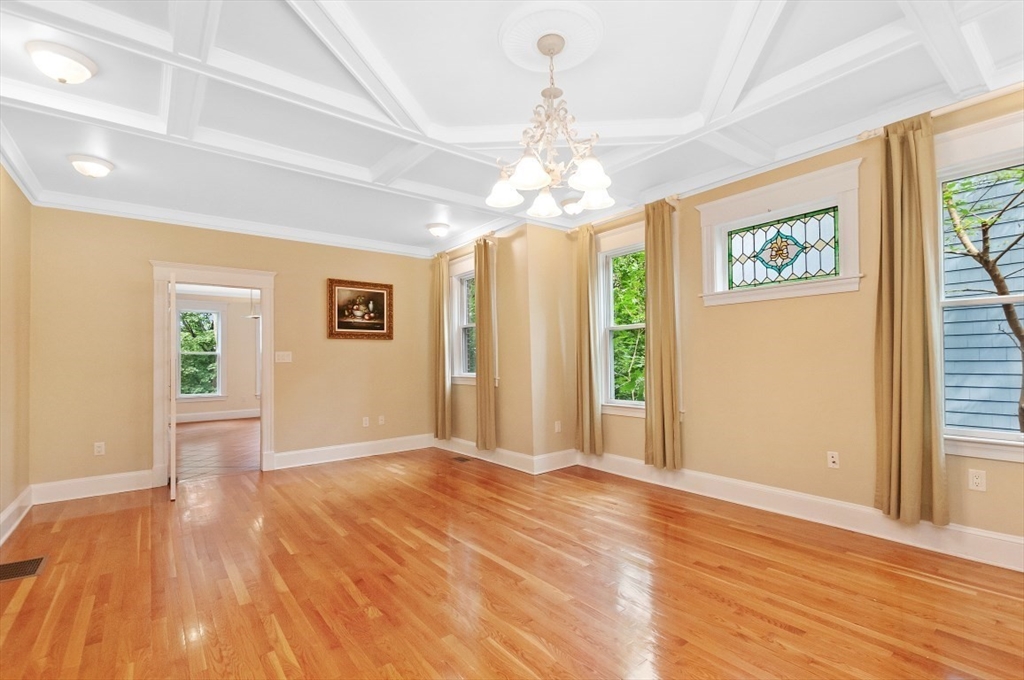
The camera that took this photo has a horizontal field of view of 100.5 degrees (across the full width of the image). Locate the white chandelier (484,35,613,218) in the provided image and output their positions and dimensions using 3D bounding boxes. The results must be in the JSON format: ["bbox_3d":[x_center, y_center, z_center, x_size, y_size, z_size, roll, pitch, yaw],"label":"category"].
[{"bbox_3d":[0.201,-1.094,2.122,0.640,0.775,0.640,-1,-2,0],"label":"white chandelier"}]

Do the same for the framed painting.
[{"bbox_3d":[-1.876,-0.371,5.392,0.819,0.735,0.047,0,-2,-40],"label":"framed painting"}]

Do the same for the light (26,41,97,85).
[{"bbox_3d":[-2.284,-1.378,2.172,0.270,0.116,0.270,1,-3,-39],"label":"light"}]

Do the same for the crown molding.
[{"bbox_3d":[-2.583,-1.216,4.802,3.833,0.113,0.105,0,-2,-40],"label":"crown molding"}]

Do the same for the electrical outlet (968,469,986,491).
[{"bbox_3d":[2.728,0.824,2.496,0.009,0.109,0.068,1,-3,-39],"label":"electrical outlet"}]

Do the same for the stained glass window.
[{"bbox_3d":[2.048,-0.669,3.250,0.042,0.493,0.761,0,-2,-40],"label":"stained glass window"}]

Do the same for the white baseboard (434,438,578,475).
[{"bbox_3d":[-0.182,1.313,5.314,0.630,0.189,2.121,0,-2,-40],"label":"white baseboard"}]

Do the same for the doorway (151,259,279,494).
[{"bbox_3d":[-3.189,0.345,4.618,1.135,2.288,0.160,1,-3,-39],"label":"doorway"}]

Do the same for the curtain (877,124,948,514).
[{"bbox_3d":[2.400,-0.132,2.615,0.126,2.420,0.326,0,-2,-40],"label":"curtain"}]

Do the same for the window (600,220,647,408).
[{"bbox_3d":[1.232,-0.229,4.217,0.105,1.817,0.945,0,-2,-40],"label":"window"}]

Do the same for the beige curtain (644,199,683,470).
[{"bbox_3d":[1.417,-0.056,3.999,0.100,2.490,0.270,1,-3,-39],"label":"beige curtain"}]

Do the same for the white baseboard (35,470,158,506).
[{"bbox_3d":[-3.911,1.384,4.005,0.821,0.192,0.025,1,-3,-39],"label":"white baseboard"}]

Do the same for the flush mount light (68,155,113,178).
[{"bbox_3d":[-3.055,-1.249,3.088,0.252,0.105,0.252,0,-2,-40],"label":"flush mount light"}]

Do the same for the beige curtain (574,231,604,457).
[{"bbox_3d":[0.837,-0.002,4.715,0.100,2.500,0.270,1,-3,-39],"label":"beige curtain"}]

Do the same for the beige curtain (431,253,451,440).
[{"bbox_3d":[-0.919,0.075,5.606,0.126,2.436,0.346,0,-2,-40],"label":"beige curtain"}]

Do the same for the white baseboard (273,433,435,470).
[{"bbox_3d":[-1.835,1.347,5.328,1.979,0.205,0.026,0,-2,-40],"label":"white baseboard"}]

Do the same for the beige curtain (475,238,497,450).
[{"bbox_3d":[-0.306,0.045,5.022,0.100,2.441,0.270,1,-3,-39],"label":"beige curtain"}]

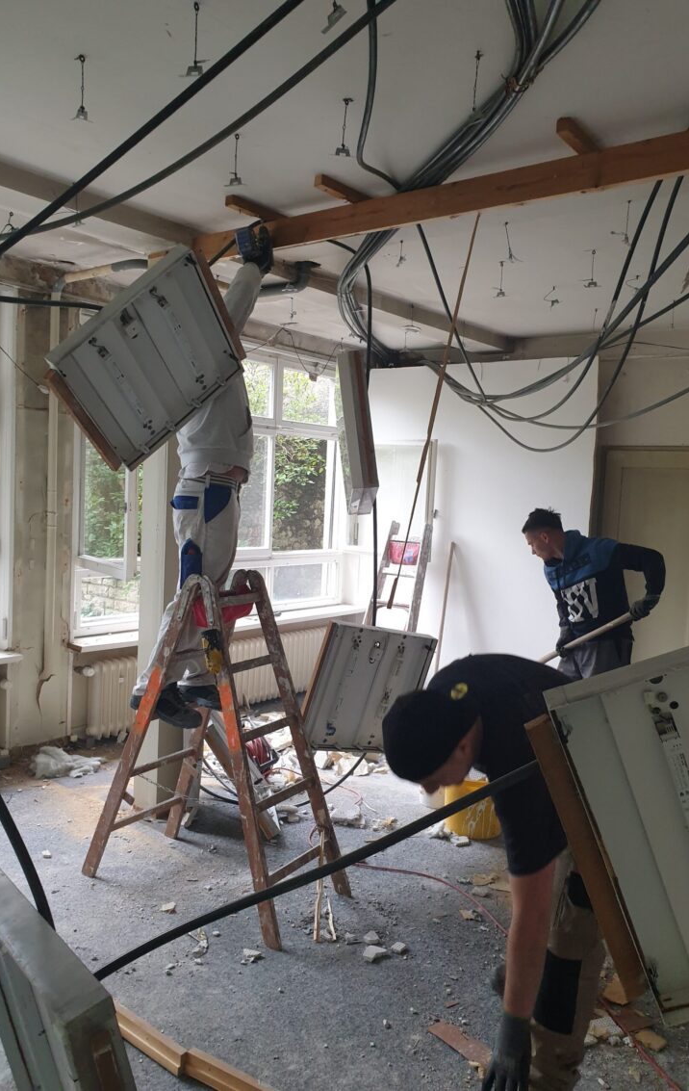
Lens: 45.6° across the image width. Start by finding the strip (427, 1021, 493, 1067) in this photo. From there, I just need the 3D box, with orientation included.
[{"bbox_3d":[0.370,1.520,2.478,0.090,0.012,0.250,-1,5,-37],"label":"strip"}]

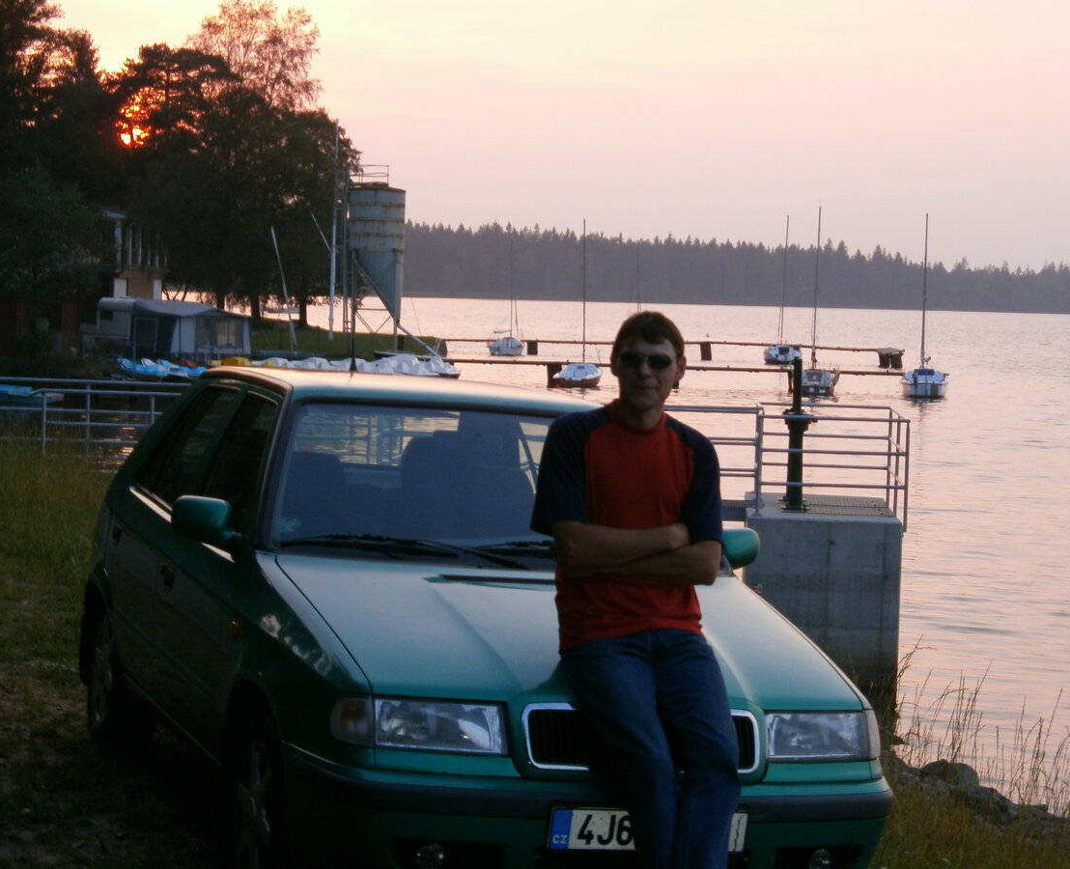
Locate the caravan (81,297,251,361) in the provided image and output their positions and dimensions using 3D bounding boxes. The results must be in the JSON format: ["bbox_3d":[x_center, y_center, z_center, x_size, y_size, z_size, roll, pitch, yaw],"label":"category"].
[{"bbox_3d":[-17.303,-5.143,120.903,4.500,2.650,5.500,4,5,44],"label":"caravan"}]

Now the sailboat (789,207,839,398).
[{"bbox_3d":[12.800,-6.116,115.339,2.150,8.370,6.000,2,3,10],"label":"sailboat"}]

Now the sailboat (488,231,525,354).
[{"bbox_3d":[-1.775,-9.172,166.748,2.100,7.910,5.600,2,3,16],"label":"sailboat"}]

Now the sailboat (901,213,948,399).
[{"bbox_3d":[17.800,-5.907,115.351,2.050,8.190,6.000,2,3,5],"label":"sailboat"}]

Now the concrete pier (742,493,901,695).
[{"bbox_3d":[3.294,1.822,29.733,1.690,1.950,3.470,2,3,5],"label":"concrete pier"}]

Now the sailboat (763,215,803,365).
[{"bbox_3d":[16.174,-9.371,163.732,2.350,9.510,6.600,1,3,-3],"label":"sailboat"}]

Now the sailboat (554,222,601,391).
[{"bbox_3d":[2.094,-5.976,115.848,2.000,7.520,5.400,2,3,17],"label":"sailboat"}]

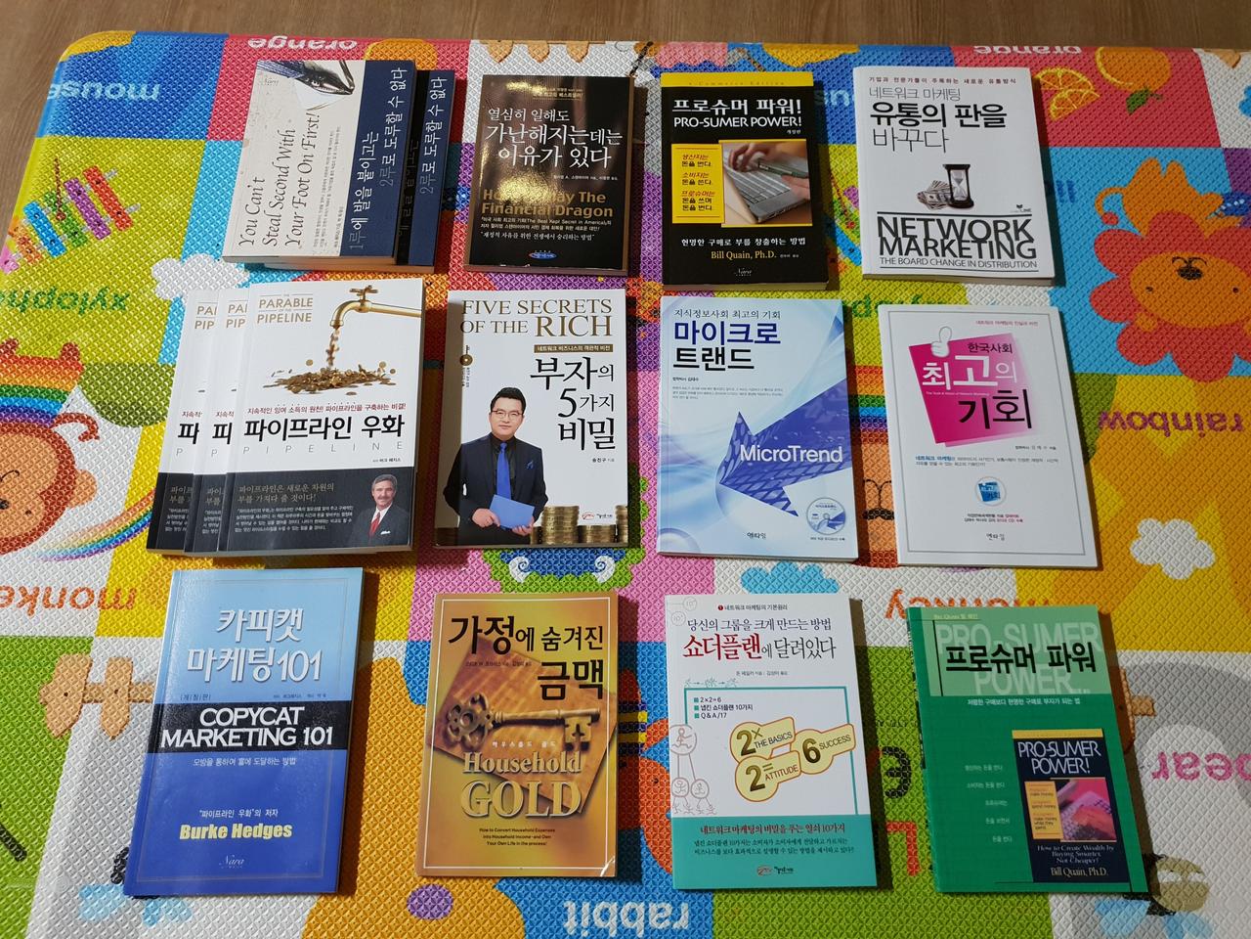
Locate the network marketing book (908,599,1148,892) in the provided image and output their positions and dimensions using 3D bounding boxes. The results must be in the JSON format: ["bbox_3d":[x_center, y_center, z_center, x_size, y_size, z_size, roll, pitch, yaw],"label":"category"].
[{"bbox_3d":[0.287,0.199,0.684,0.142,0.011,0.197,-1,71,1],"label":"network marketing book"}]

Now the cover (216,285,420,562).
[{"bbox_3d":[-0.239,-0.047,0.758,0.146,0.011,0.231,-2,71,0],"label":"cover"}]

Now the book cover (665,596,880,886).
[{"bbox_3d":[0.103,0.195,0.689,0.140,0.011,0.204,-1,71,1],"label":"book cover"}]

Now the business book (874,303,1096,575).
[{"bbox_3d":[0.290,-0.031,0.766,0.152,0.007,0.225,1,71,1],"label":"business book"}]

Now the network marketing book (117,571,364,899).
[{"bbox_3d":[-0.278,0.189,0.699,0.149,0.009,0.231,-1,71,1],"label":"network marketing book"}]

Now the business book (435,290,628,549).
[{"bbox_3d":[-0.075,-0.046,0.777,0.152,0.010,0.225,-1,71,1],"label":"business book"}]

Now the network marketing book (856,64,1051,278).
[{"bbox_3d":[0.290,-0.268,0.846,0.163,0.012,0.221,2,71,2],"label":"network marketing book"}]

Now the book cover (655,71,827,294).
[{"bbox_3d":[0.104,-0.262,0.847,0.141,0.013,0.224,0,71,1],"label":"book cover"}]

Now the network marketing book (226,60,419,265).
[{"bbox_3d":[-0.270,-0.279,0.846,0.147,0.013,0.209,1,71,1],"label":"network marketing book"}]

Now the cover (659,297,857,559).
[{"bbox_3d":[0.105,-0.037,0.769,0.154,0.012,0.223,1,71,1],"label":"cover"}]

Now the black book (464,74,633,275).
[{"bbox_3d":[-0.066,-0.270,0.854,0.143,0.011,0.205,2,71,2],"label":"black book"}]

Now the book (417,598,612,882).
[{"bbox_3d":[-0.076,0.191,0.693,0.139,0.012,0.199,0,71,1],"label":"book"}]

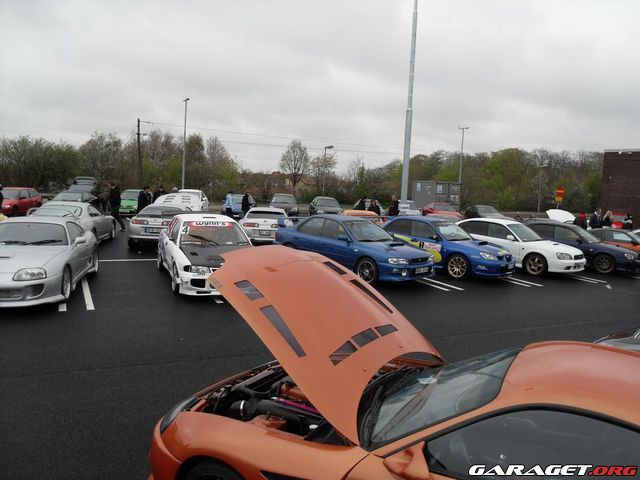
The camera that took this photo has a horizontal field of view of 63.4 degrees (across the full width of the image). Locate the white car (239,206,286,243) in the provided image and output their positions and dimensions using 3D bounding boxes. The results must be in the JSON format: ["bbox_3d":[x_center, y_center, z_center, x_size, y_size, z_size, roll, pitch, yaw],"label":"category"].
[{"bbox_3d":[-1.930,-0.544,18.770,1.810,1.280,4.500,3,6,-6],"label":"white car"}]

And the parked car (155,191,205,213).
[{"bbox_3d":[-7.256,-1.881,28.429,1.720,1.420,4.200,2,6,-8],"label":"parked car"}]

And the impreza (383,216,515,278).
[{"bbox_3d":[3.187,0.095,14.358,1.740,1.430,4.460,-3,9,-43],"label":"impreza"}]

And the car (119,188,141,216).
[{"bbox_3d":[-10.060,-2.007,28.246,1.680,1.400,4.100,1,6,-20],"label":"car"}]

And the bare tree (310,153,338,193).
[{"bbox_3d":[0.184,-5.477,47.270,2.500,4.880,2.500,3,6,0],"label":"bare tree"}]

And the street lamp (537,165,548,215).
[{"bbox_3d":[23.028,-5.119,53.688,0.850,5.250,0.250,5,7,20],"label":"street lamp"}]

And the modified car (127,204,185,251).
[{"bbox_3d":[-4.815,-0.534,16.775,1.810,1.270,4.510,3,6,-5],"label":"modified car"}]

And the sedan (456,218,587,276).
[{"bbox_3d":[5.417,0.108,15.652,4.580,1.410,1.700,9,8,43],"label":"sedan"}]

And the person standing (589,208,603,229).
[{"bbox_3d":[12.355,-0.430,22.911,0.500,1.780,0.350,0,7,-30],"label":"person standing"}]

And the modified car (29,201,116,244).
[{"bbox_3d":[-7.325,-0.505,15.458,1.810,1.280,4.500,2,6,-12],"label":"modified car"}]

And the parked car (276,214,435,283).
[{"bbox_3d":[0.769,0.133,12.957,1.690,1.400,4.350,-3,9,-44],"label":"parked car"}]

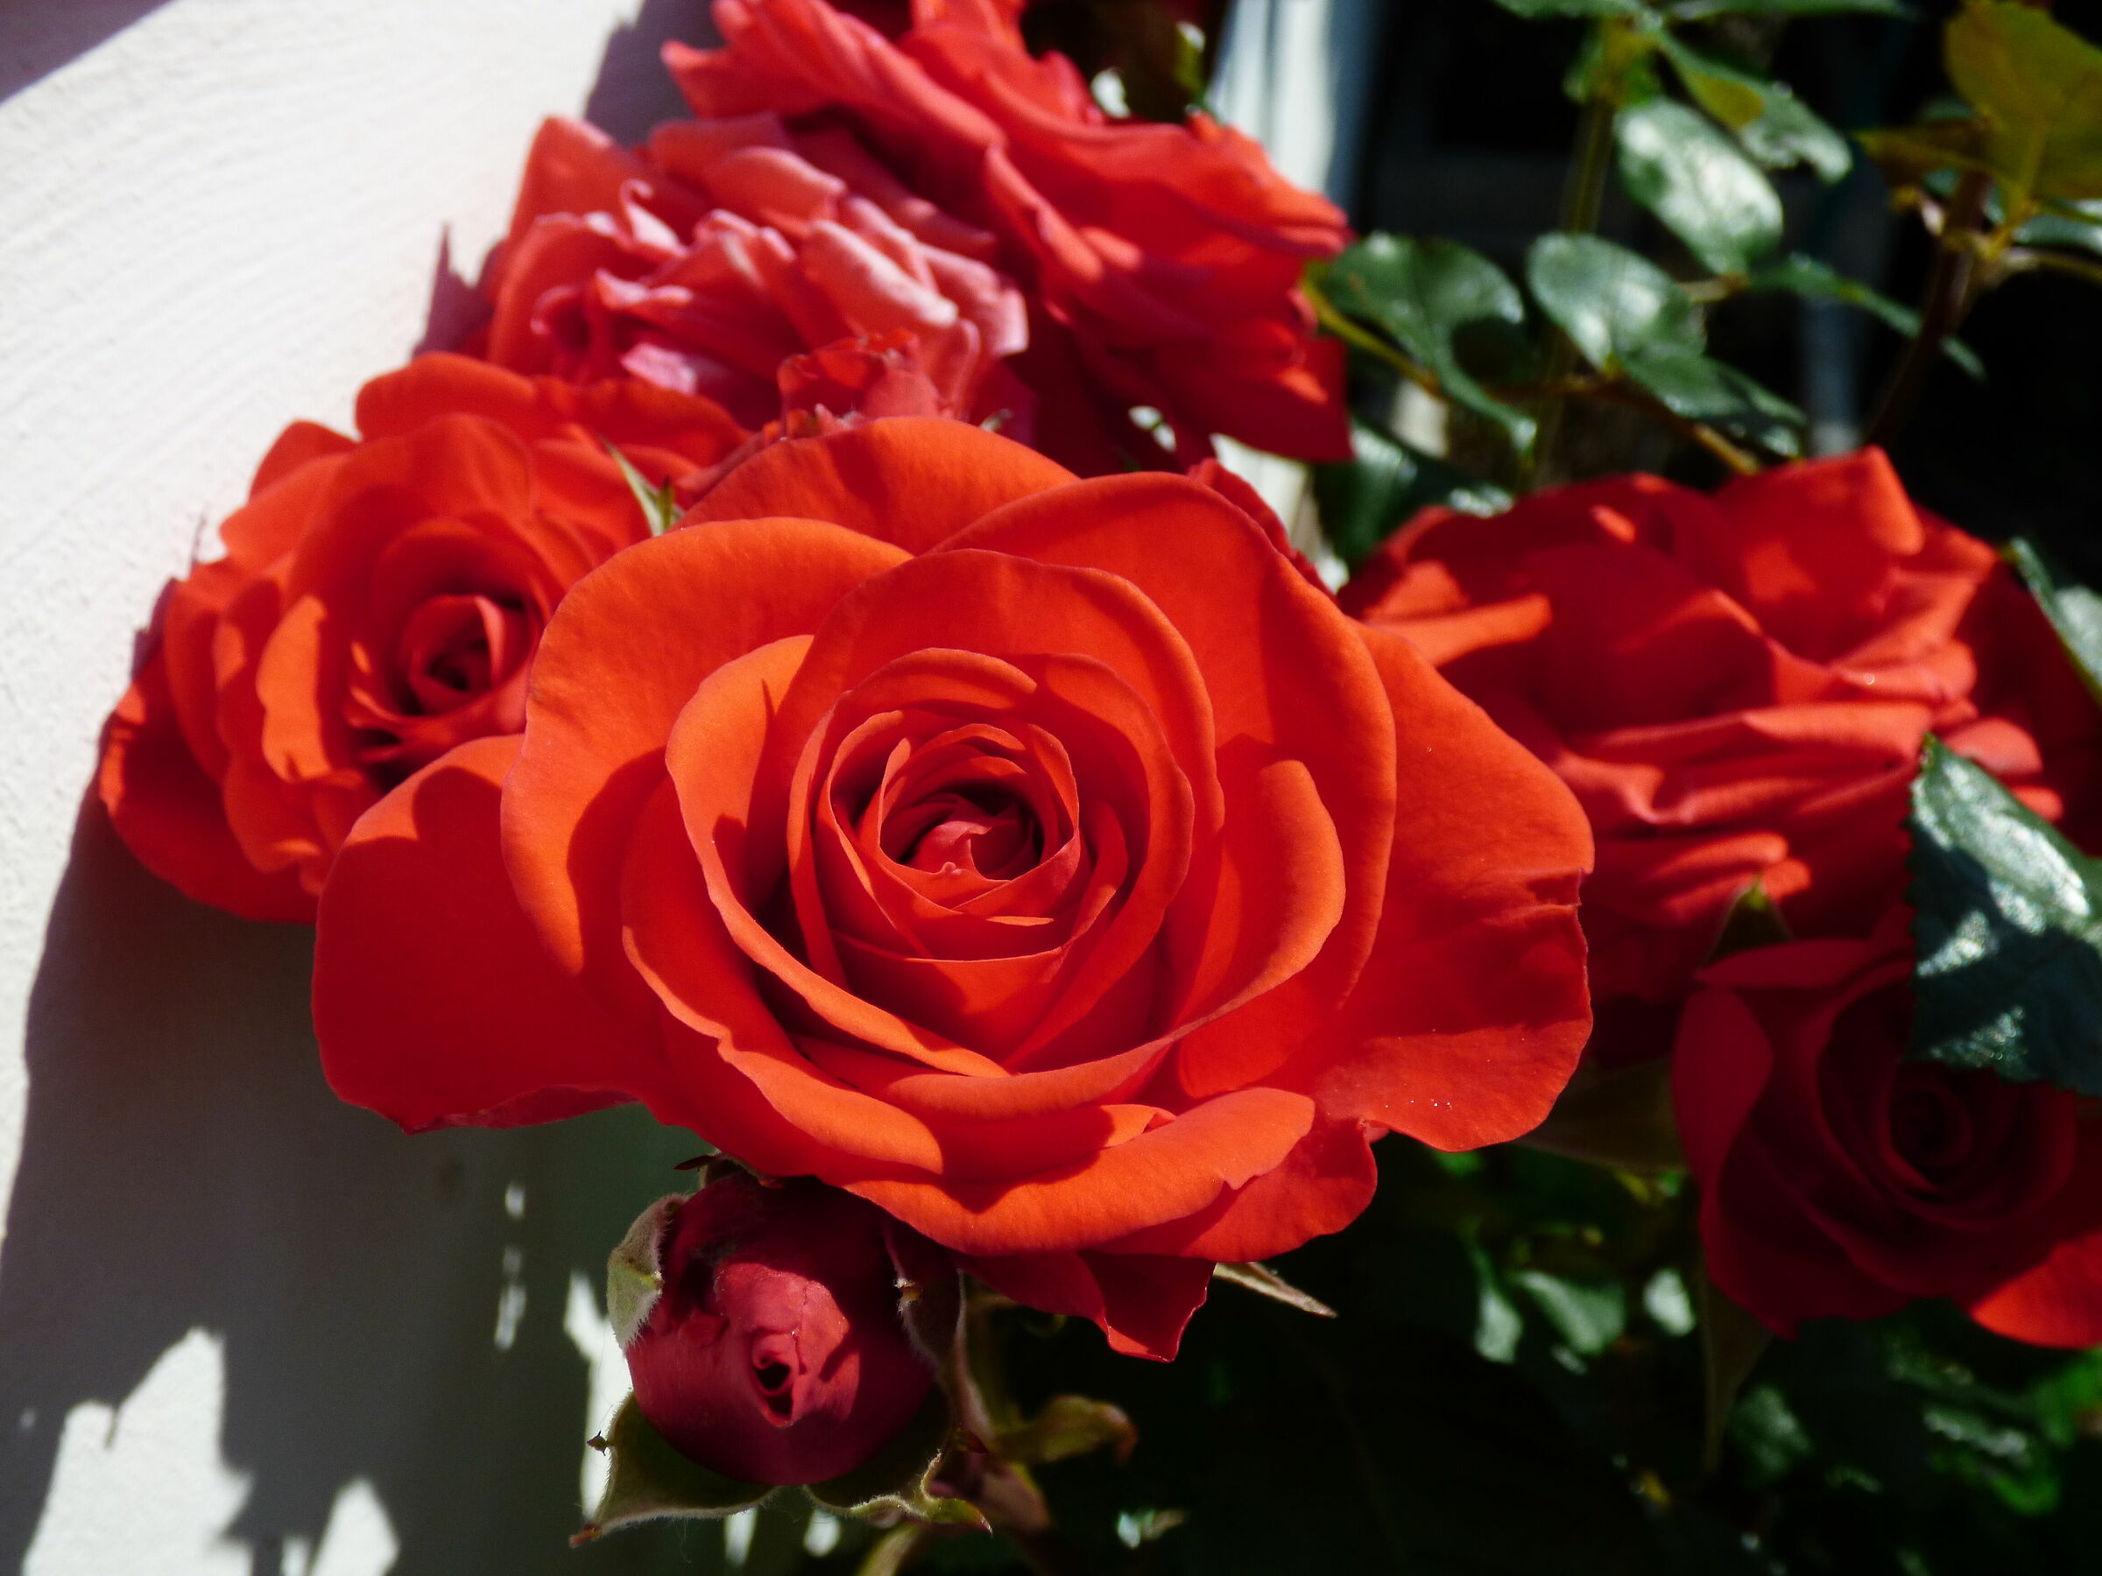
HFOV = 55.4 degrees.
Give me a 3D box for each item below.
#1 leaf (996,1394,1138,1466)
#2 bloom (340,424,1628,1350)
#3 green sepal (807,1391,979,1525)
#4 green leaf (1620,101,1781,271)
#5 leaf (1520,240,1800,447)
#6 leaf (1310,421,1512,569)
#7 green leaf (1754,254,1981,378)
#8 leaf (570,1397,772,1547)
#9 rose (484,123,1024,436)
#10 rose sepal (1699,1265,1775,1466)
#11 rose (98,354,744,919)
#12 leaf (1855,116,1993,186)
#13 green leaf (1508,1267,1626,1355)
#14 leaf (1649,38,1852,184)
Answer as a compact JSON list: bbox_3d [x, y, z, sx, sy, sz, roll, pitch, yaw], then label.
[{"bbox_3d":[0.002,0.068,0.212,0.014,0.005,0.008,-12,58,21],"label":"leaf"},{"bbox_3d":[-0.009,0.009,0.175,0.108,0.048,0.082,0,62,2],"label":"bloom"},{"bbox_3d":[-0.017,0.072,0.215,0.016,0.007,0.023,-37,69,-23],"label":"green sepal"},{"bbox_3d":[0.136,-0.127,0.420,0.027,0.007,0.046,-27,71,-17],"label":"green leaf"},{"bbox_3d":[0.104,-0.075,0.340,0.048,0.012,0.029,36,51,12],"label":"leaf"},{"bbox_3d":[0.066,-0.054,0.370,0.044,0.010,0.028,28,60,13],"label":"leaf"},{"bbox_3d":[0.144,-0.084,0.355,0.040,0.007,0.025,31,32,30],"label":"green leaf"},{"bbox_3d":[-0.039,0.070,0.205,0.022,0.016,0.006,-39,-10,-6],"label":"leaf"},{"bbox_3d":[-0.044,-0.077,0.305,0.083,0.056,0.055,4,-21,2],"label":"rose"},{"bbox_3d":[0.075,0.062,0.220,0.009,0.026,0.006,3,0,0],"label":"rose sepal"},{"bbox_3d":[-0.086,-0.020,0.272,0.087,0.077,0.055,-3,-2,-17],"label":"rose"},{"bbox_3d":[0.152,-0.111,0.347,0.031,0.006,0.020,-2,34,-29],"label":"leaf"},{"bbox_3d":[0.101,0.102,0.390,0.019,0.006,0.016,32,49,32],"label":"green leaf"},{"bbox_3d":[0.122,-0.119,0.352,0.021,0.009,0.037,-28,60,-36],"label":"leaf"}]

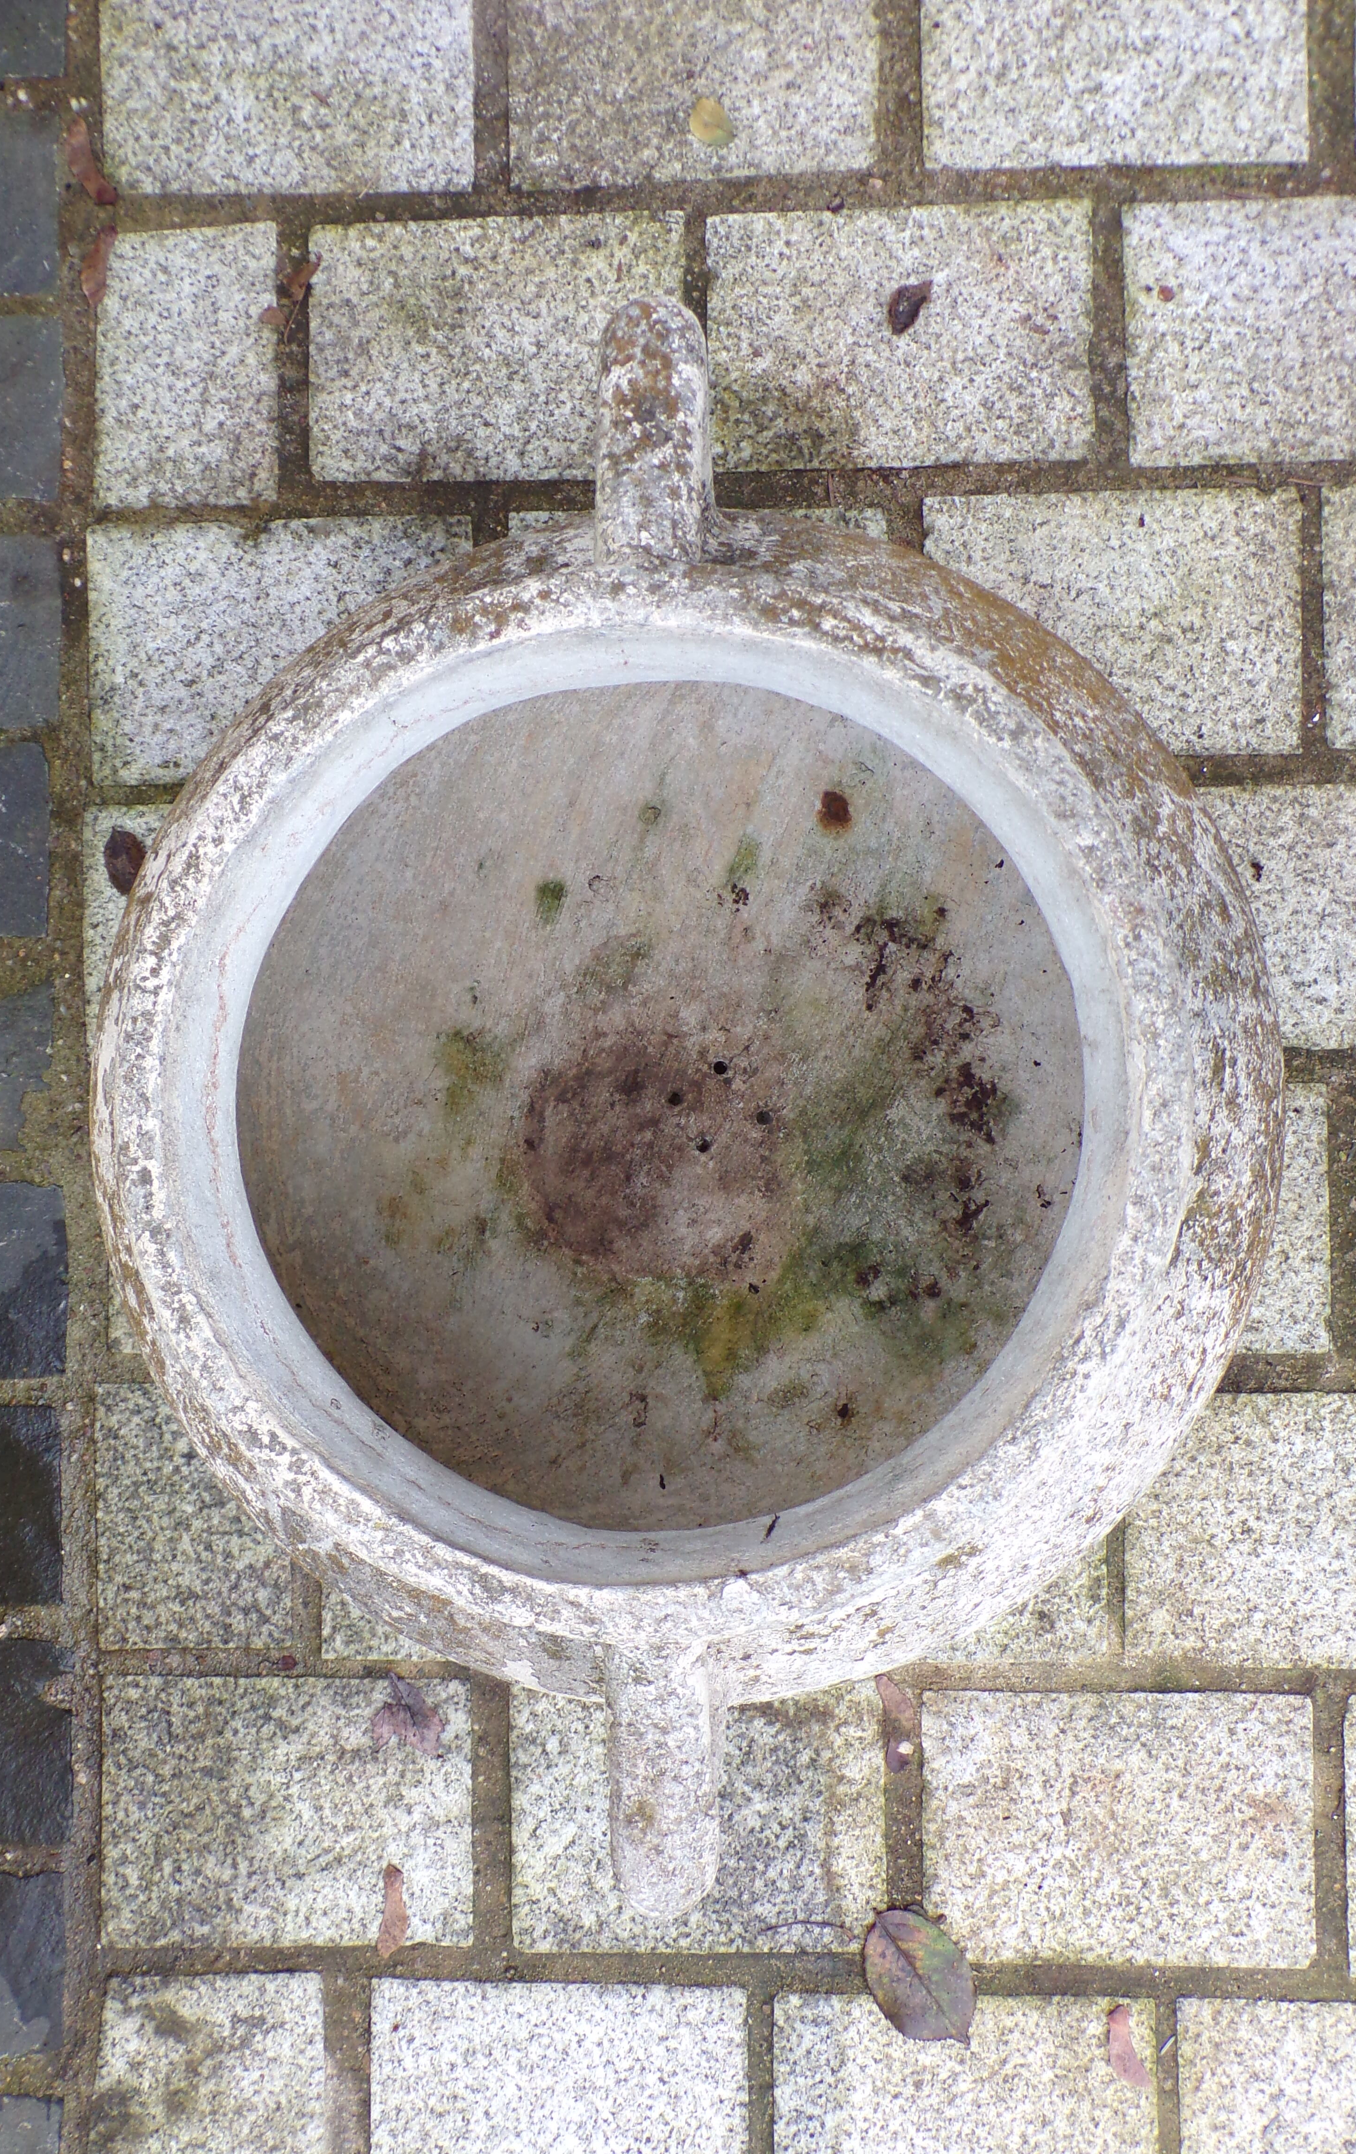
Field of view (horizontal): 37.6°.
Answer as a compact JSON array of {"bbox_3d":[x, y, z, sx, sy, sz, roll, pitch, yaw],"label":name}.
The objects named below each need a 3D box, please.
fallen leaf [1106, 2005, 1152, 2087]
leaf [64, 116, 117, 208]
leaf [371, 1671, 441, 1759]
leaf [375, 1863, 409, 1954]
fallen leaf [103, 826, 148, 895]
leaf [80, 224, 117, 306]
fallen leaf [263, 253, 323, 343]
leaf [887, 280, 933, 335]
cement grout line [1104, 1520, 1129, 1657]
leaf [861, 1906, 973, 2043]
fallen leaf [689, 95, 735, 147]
[{"bbox_3d":[0.234,0.508,1.041,0.016,0.005,0.044,-19,88,3],"label":"fallen leaf"},{"bbox_3d":[-0.325,-0.501,1.092,0.017,0.007,0.052,-25,88,2],"label":"leaf"},{"bbox_3d":[-0.145,0.343,1.069,0.038,0.008,0.046,-6,88,4],"label":"leaf"},{"bbox_3d":[-0.152,0.450,1.069,0.015,0.005,0.050,7,90,3],"label":"leaf"},{"bbox_3d":[-0.302,-0.119,1.090,0.024,0.006,0.041,-15,88,3],"label":"fallen leaf"},{"bbox_3d":[-0.319,-0.447,1.098,0.017,0.005,0.047,14,90,4],"label":"leaf"},{"bbox_3d":[-0.213,-0.429,1.084,0.019,0.008,0.052,22,90,3],"label":"fallen leaf"},{"bbox_3d":[0.125,-0.414,1.064,0.017,0.010,0.035,28,91,3],"label":"leaf"},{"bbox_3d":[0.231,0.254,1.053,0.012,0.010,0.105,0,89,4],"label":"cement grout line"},{"bbox_3d":[0.127,0.474,1.047,0.055,0.009,0.083,-36,87,2],"label":"leaf"},{"bbox_3d":[0.020,-0.515,1.075,0.024,0.004,0.021,35,91,3],"label":"fallen leaf"}]

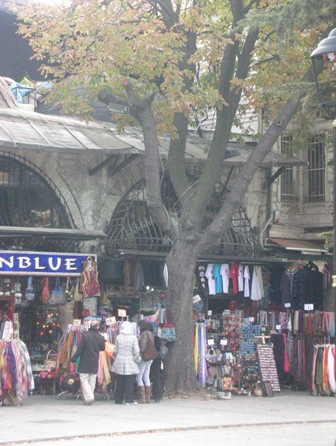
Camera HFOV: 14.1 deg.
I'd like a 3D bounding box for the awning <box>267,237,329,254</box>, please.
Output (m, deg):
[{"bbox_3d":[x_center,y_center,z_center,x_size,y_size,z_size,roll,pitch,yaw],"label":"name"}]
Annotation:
[{"bbox_3d":[3.169,0.546,33.000,1.350,0.300,0.680,3,-6,-38],"label":"awning"}]

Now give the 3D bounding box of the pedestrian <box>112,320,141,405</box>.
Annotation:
[{"bbox_3d":[-0.825,2.802,27.200,0.550,1.660,0.400,0,-4,0],"label":"pedestrian"}]

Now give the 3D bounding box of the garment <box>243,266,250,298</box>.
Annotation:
[{"bbox_3d":[1.844,1.360,31.600,0.120,0.720,0.400,-2,-5,28],"label":"garment"}]

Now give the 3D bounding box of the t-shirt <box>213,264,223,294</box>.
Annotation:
[{"bbox_3d":[1.141,1.266,31.000,0.120,0.680,0.400,-2,-5,28],"label":"t-shirt"}]

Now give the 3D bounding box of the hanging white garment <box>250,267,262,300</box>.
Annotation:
[{"bbox_3d":[2.084,1.425,32.000,0.150,0.820,0.420,-3,-5,32],"label":"hanging white garment"}]

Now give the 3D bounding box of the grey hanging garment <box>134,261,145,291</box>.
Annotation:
[{"bbox_3d":[-0.619,1.169,29.700,0.130,0.660,0.400,-3,-5,32],"label":"grey hanging garment"}]

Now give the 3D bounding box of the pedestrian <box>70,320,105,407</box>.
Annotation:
[{"bbox_3d":[-1.575,2.796,27.100,0.640,1.700,0.450,0,-4,3],"label":"pedestrian"}]

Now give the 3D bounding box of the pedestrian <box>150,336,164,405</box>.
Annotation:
[{"bbox_3d":[-0.184,2.905,27.800,0.450,1.540,0.360,1,-5,-17],"label":"pedestrian"}]

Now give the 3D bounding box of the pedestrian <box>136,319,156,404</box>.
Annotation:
[{"bbox_3d":[-0.417,2.803,27.400,0.450,1.660,0.380,2,-5,-27],"label":"pedestrian"}]

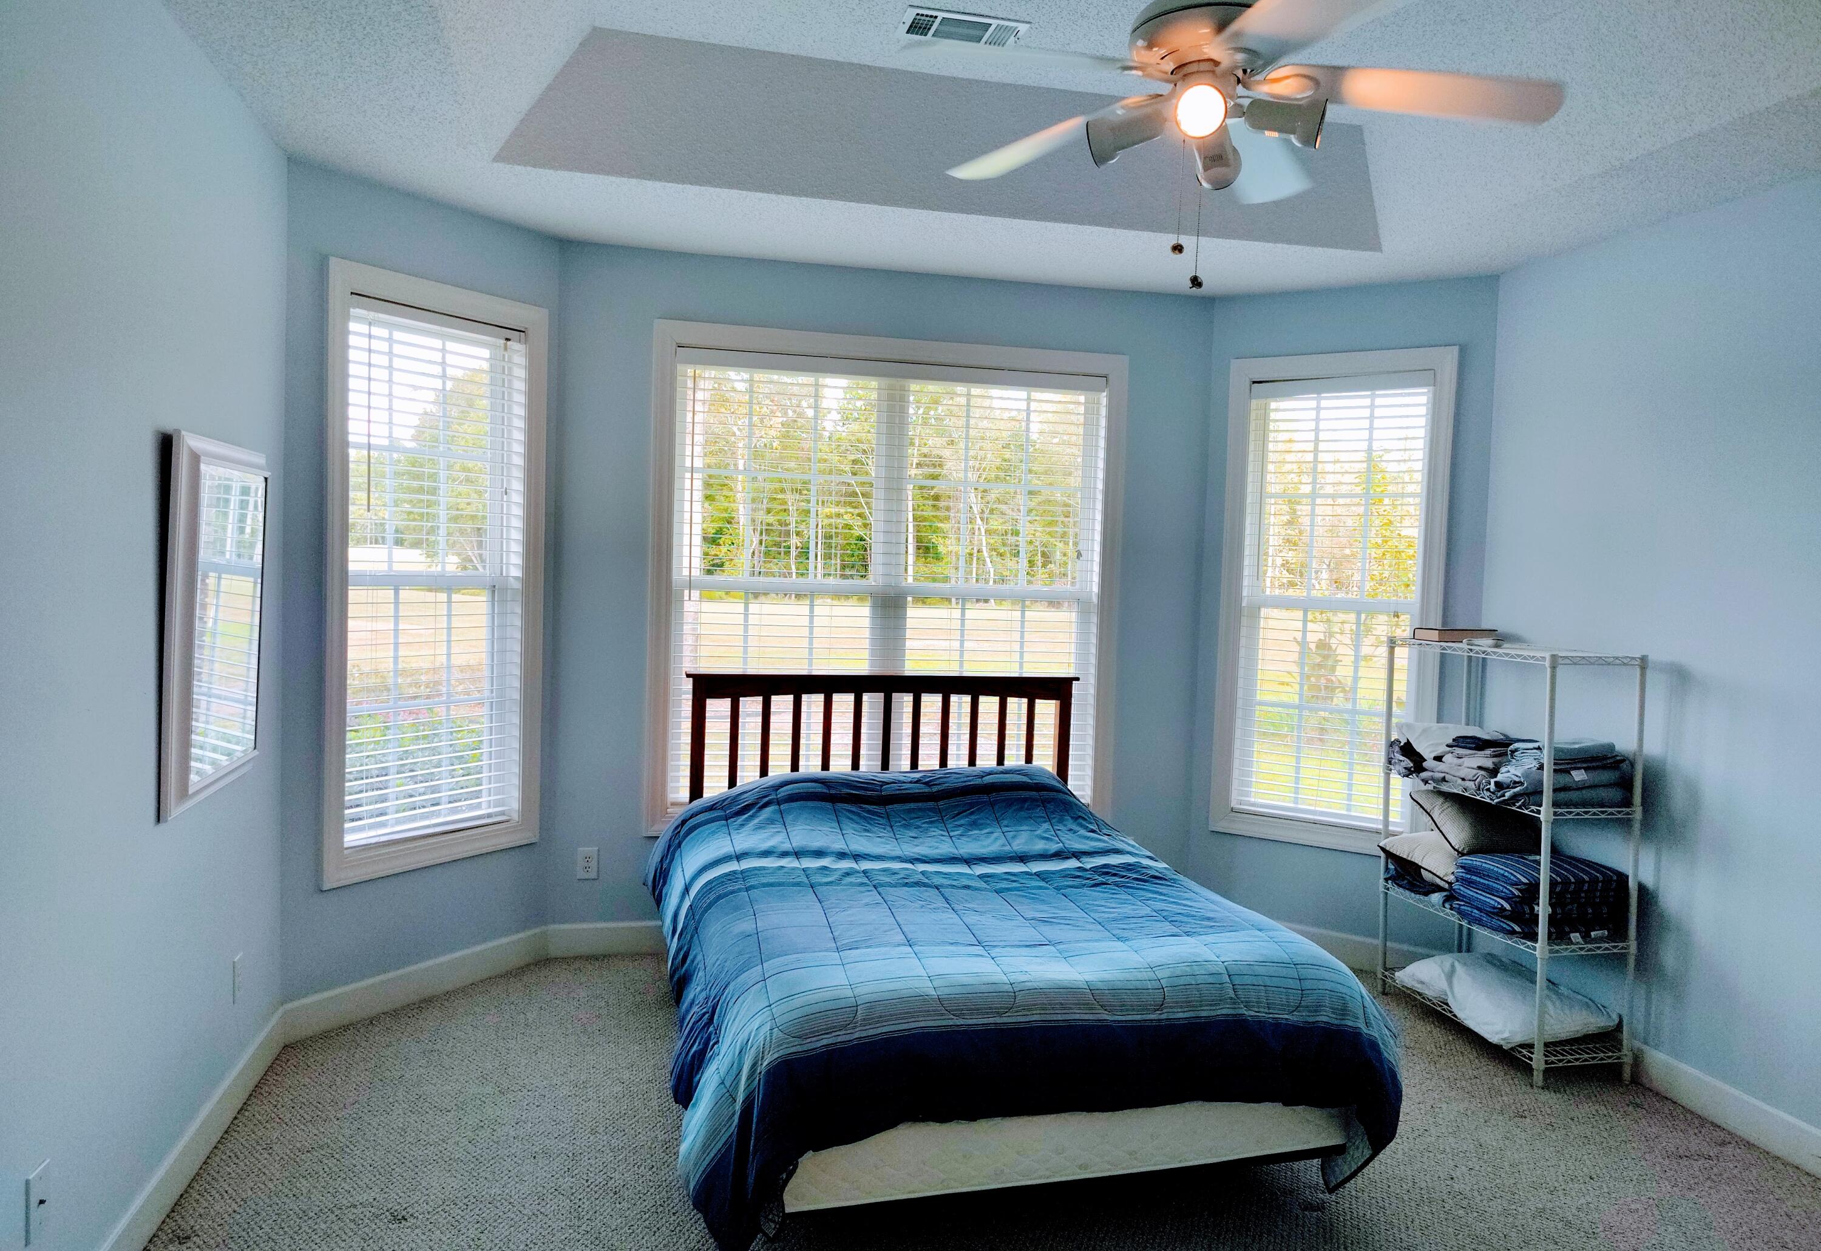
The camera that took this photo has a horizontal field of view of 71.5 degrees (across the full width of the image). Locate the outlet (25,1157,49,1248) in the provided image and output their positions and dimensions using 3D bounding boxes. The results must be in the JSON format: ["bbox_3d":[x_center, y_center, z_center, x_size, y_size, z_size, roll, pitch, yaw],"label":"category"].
[{"bbox_3d":[-1.562,1.034,2.264,0.009,0.124,0.080,1,3,-14],"label":"outlet"}]

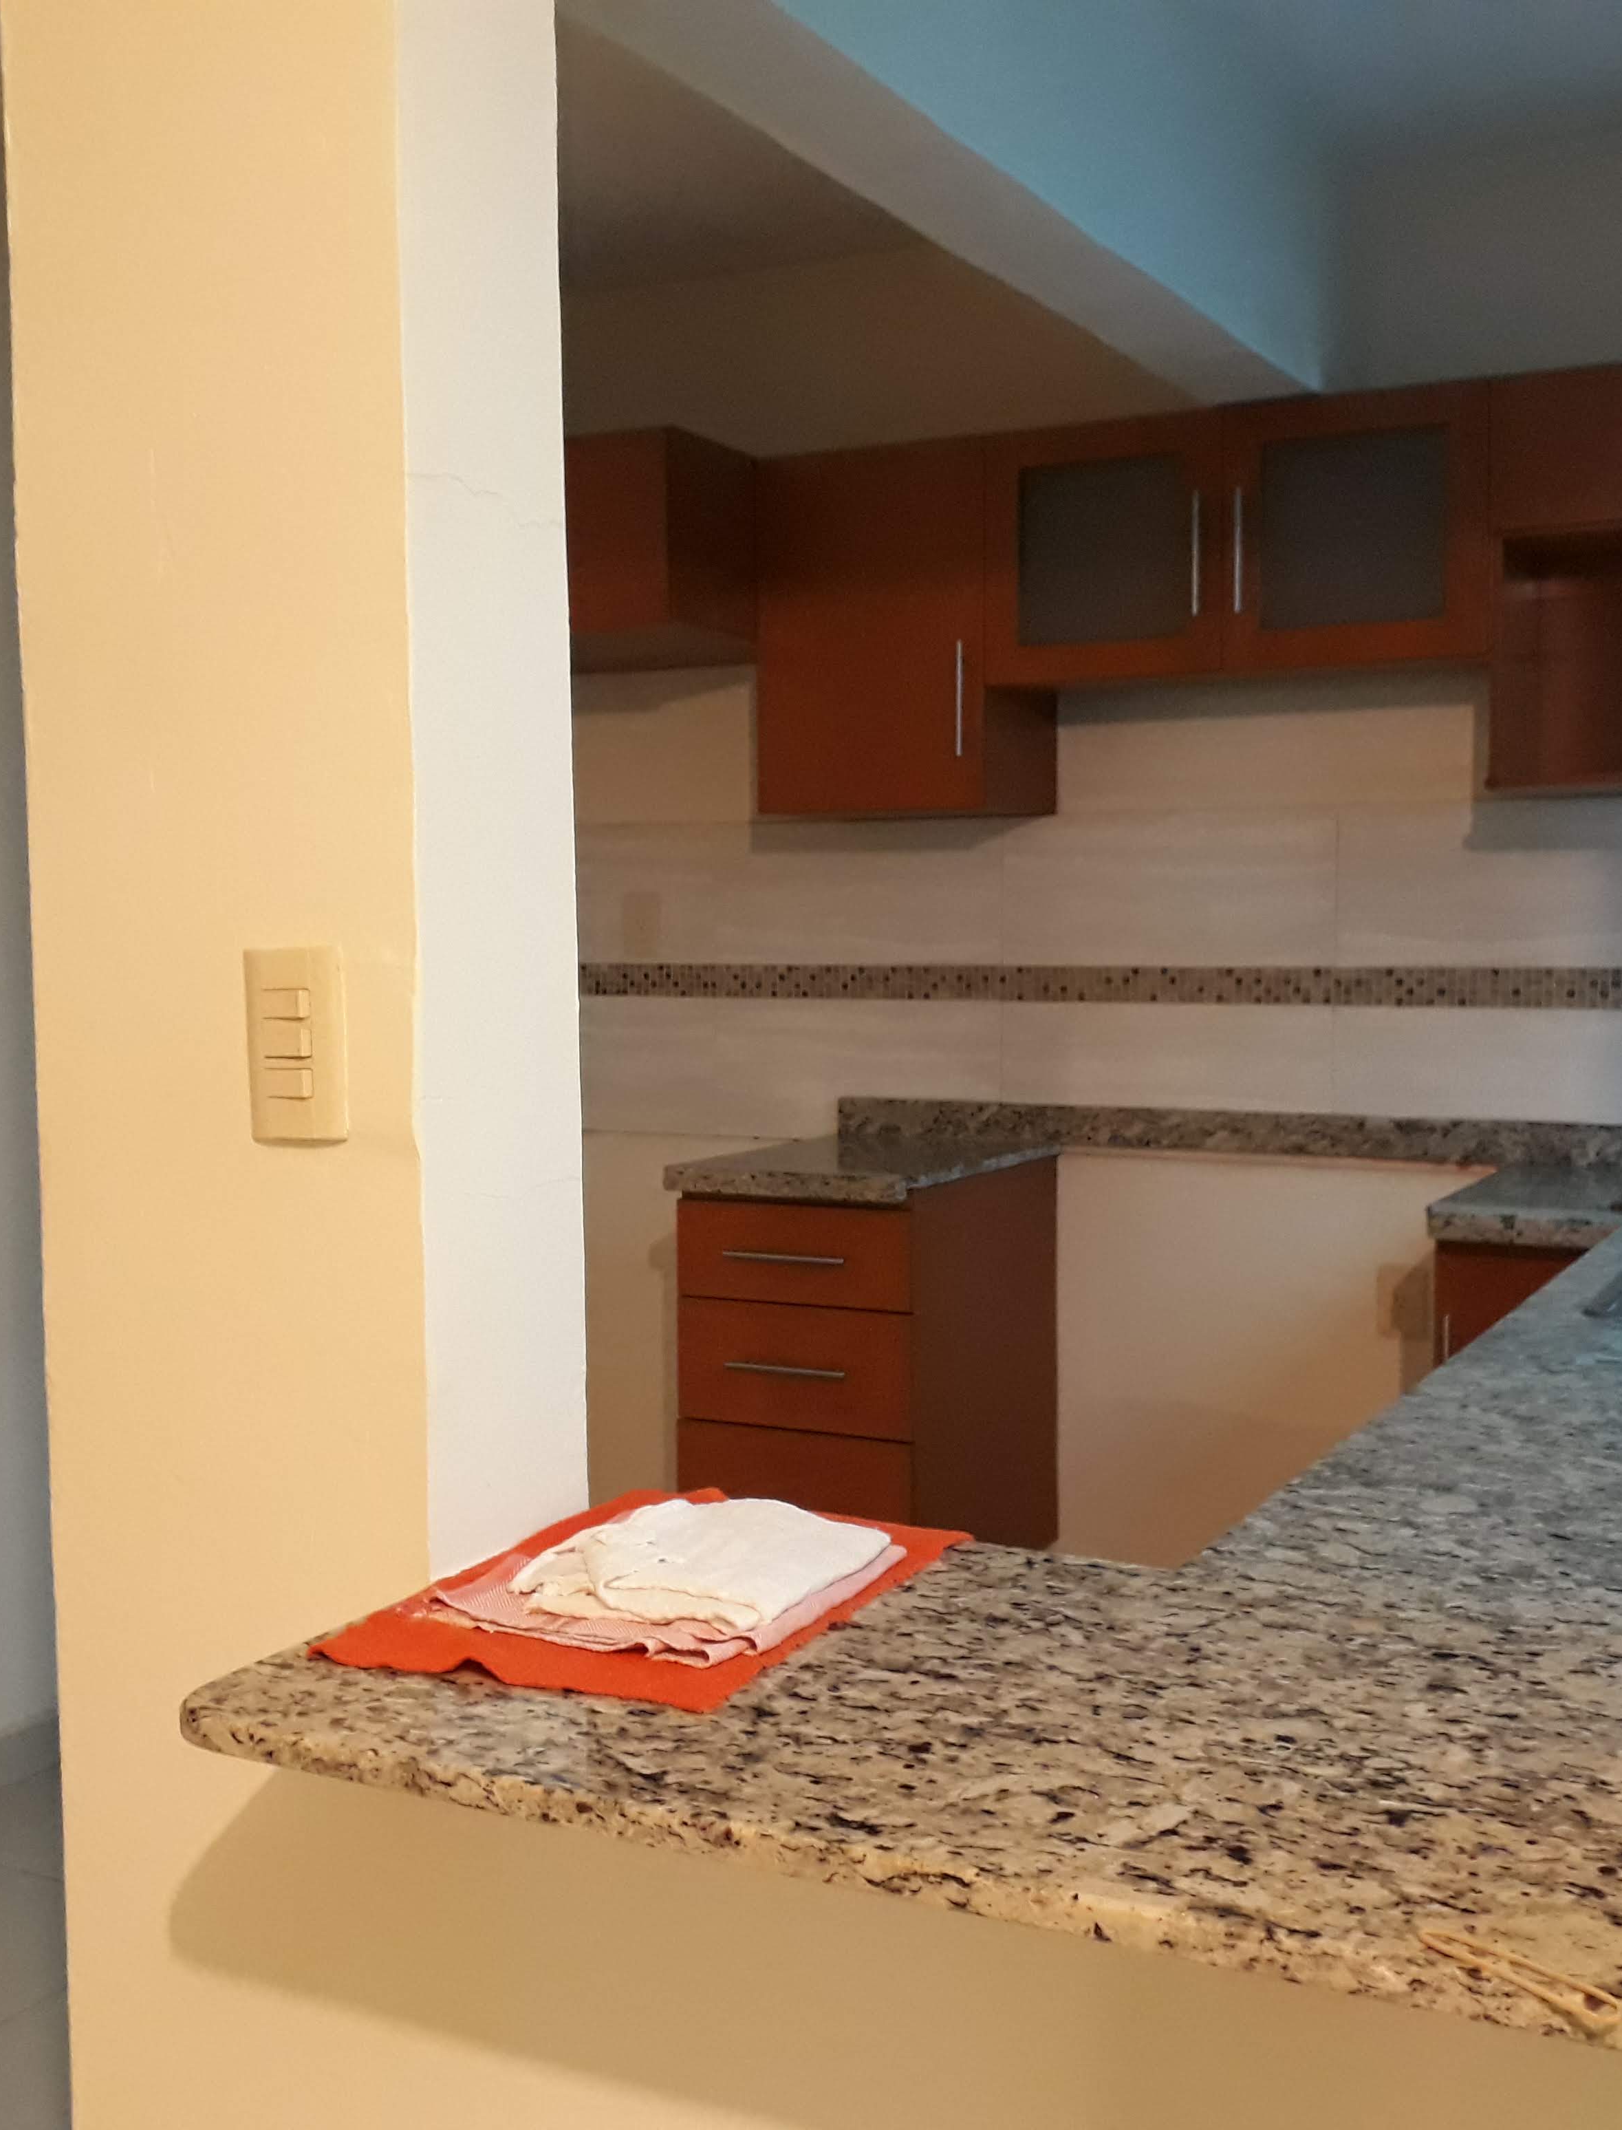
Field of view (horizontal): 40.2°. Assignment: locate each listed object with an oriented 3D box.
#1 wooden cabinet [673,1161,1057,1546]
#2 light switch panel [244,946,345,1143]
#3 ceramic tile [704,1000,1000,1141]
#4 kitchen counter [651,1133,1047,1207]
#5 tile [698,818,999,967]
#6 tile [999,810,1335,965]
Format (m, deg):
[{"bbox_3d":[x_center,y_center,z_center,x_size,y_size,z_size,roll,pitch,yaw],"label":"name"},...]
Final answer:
[{"bbox_3d":[0.115,0.545,3.745,0.410,0.701,0.599,2,4,28],"label":"wooden cabinet"},{"bbox_3d":[-0.318,-0.012,1.360,0.068,0.118,0.012,2,4,28],"label":"light switch panel"},{"bbox_3d":[0.066,0.011,4.069,0.601,0.264,0.010,2,4,28],"label":"ceramic tile"},{"bbox_3d":[0.097,0.175,3.716,0.432,0.042,0.624,2,4,28],"label":"kitchen counter"},{"bbox_3d":[0.064,-0.314,4.048,0.601,0.264,0.010,2,4,28],"label":"tile"},{"bbox_3d":[0.595,-0.298,3.768,0.601,0.264,0.010,2,4,28],"label":"tile"}]

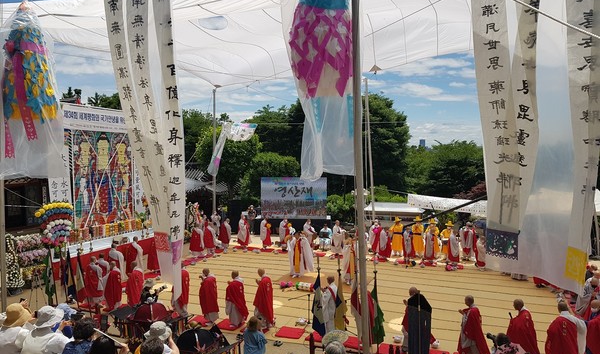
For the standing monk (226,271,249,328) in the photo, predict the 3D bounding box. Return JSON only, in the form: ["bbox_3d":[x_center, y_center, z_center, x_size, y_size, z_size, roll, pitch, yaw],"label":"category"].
[{"bbox_3d":[-1.810,3.472,12.984,0.440,1.660,0.500,2,5,28],"label":"standing monk"}]

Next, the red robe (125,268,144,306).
[{"bbox_3d":[-5.021,3.413,13.732,0.380,1.100,0.500,2,5,28],"label":"red robe"}]

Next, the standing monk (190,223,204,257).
[{"bbox_3d":[-4.890,3.029,21.500,0.620,1.622,0.480,2,4,18],"label":"standing monk"}]

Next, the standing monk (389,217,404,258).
[{"bbox_3d":[4.695,2.949,21.854,0.650,1.830,0.500,1,3,12],"label":"standing monk"}]

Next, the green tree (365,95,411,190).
[{"bbox_3d":[6.329,-2.446,35.000,5.500,8.500,5.500,0,3,0],"label":"green tree"}]

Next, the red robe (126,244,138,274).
[{"bbox_3d":[-6.764,3.311,18.200,0.480,1.250,0.540,2,3,28],"label":"red robe"}]

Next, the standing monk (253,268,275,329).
[{"bbox_3d":[-1.042,3.439,12.800,0.540,1.681,0.600,3,4,37],"label":"standing monk"}]

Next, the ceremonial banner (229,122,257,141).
[{"bbox_3d":[-2.615,-2.070,20.500,1.250,0.800,0.300,-1,5,-9],"label":"ceremonial banner"}]

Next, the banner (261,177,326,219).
[{"bbox_3d":[-0.415,1.329,28.800,4.250,2.700,0.120,0,3,3],"label":"banner"}]

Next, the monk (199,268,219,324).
[{"bbox_3d":[-2.664,3.461,13.127,0.440,1.660,0.480,2,5,28],"label":"monk"}]

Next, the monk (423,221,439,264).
[{"bbox_3d":[6.120,3.167,21.076,0.620,1.680,0.500,-1,3,-20],"label":"monk"}]

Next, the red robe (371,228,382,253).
[{"bbox_3d":[3.802,3.089,22.400,0.560,1.357,0.450,0,3,-9],"label":"red robe"}]

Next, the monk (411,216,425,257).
[{"bbox_3d":[5.434,2.771,20.629,0.600,1.840,0.420,1,5,16],"label":"monk"}]

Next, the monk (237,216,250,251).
[{"bbox_3d":[-2.840,2.886,22.856,0.620,1.750,0.500,-2,4,-41],"label":"monk"}]

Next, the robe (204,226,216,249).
[{"bbox_3d":[-4.329,2.878,21.800,0.540,1.150,0.470,-2,4,-33],"label":"robe"}]

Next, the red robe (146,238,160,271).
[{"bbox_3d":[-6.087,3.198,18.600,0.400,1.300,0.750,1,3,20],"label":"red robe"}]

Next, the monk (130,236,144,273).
[{"bbox_3d":[-6.582,3.210,18.200,0.520,1.630,0.560,2,3,28],"label":"monk"}]

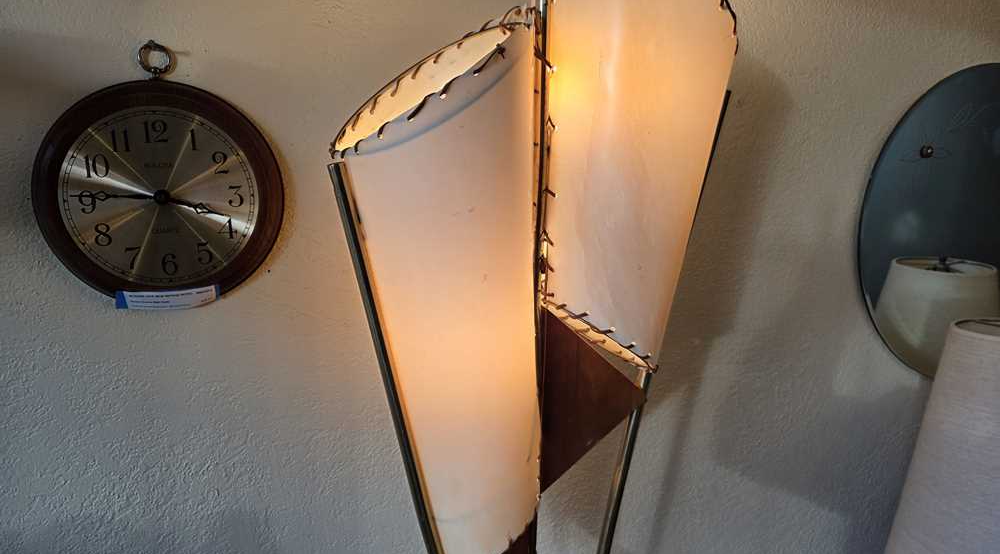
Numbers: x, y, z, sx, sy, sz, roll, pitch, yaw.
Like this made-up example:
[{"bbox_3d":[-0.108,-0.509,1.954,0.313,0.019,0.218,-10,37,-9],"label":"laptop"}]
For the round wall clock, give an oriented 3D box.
[{"bbox_3d":[-0.376,-0.109,0.737,0.258,0.299,0.043,-4,10,-20],"label":"round wall clock"}]

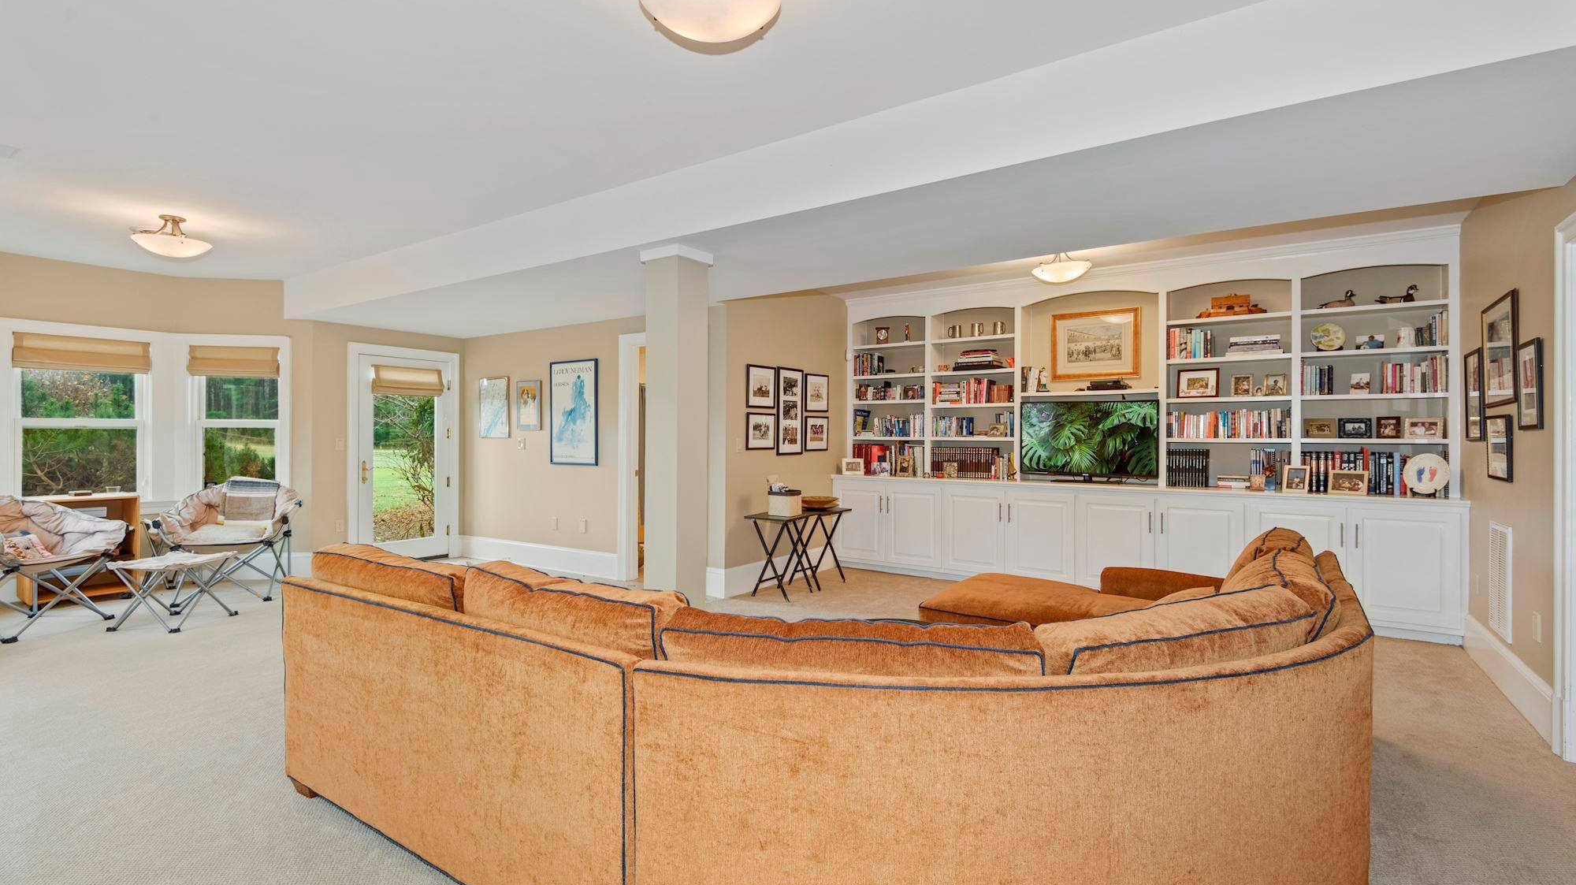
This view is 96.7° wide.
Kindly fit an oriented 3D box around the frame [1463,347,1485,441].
[{"bbox_3d":[4.168,-0.271,4.259,0.025,0.535,0.385,1,0,34],"label":"frame"}]

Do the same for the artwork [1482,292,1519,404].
[{"bbox_3d":[3.696,-0.460,3.641,0.030,0.540,0.560,0,0,34],"label":"artwork"}]

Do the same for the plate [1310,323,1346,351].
[{"bbox_3d":[3.827,-0.742,4.965,0.198,0.192,0.055,1,0,34],"label":"plate"}]

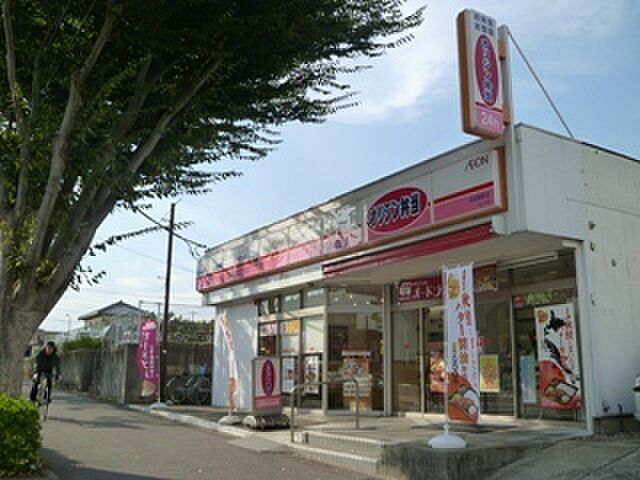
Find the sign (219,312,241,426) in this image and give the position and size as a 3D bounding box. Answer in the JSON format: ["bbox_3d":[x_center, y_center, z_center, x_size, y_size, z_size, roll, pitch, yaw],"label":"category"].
[{"bbox_3d":[-1.731,2.487,12.733,0.360,2.100,0.500,8,-14,-31],"label":"sign"}]

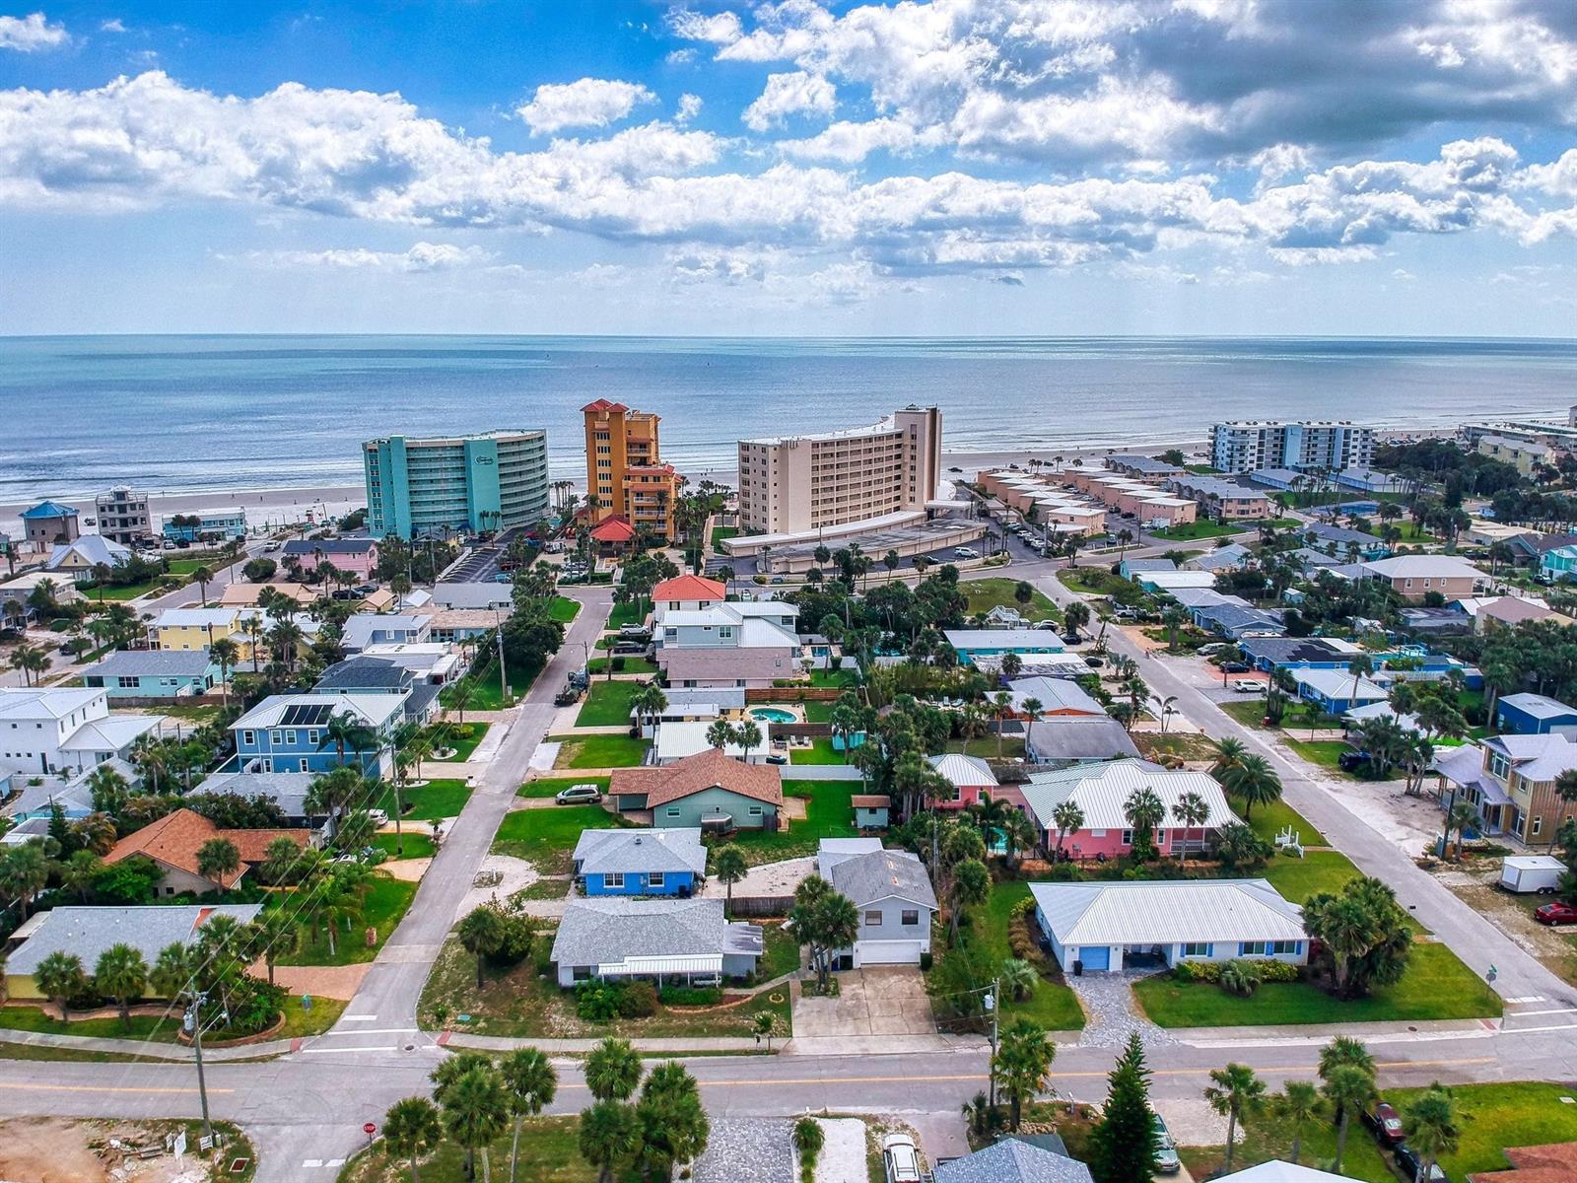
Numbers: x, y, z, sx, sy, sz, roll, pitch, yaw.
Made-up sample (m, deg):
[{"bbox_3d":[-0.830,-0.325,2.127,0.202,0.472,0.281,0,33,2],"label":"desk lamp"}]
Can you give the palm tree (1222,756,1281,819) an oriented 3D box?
[{"bbox_3d":[48.858,20.960,120.278,6.230,6.690,6.230,0,13,0],"label":"palm tree"}]

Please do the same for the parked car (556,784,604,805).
[{"bbox_3d":[-23.017,22.220,125.491,4.850,1.760,1.920,-1,13,-5],"label":"parked car"}]

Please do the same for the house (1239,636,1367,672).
[{"bbox_3d":[80.079,9.548,178.350,15.500,4.400,13.200,0,13,-2],"label":"house"}]

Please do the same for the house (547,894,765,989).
[{"bbox_3d":[-10.376,28.332,93.553,16.300,4.100,9.800,0,13,-2],"label":"house"}]

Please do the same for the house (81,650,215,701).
[{"bbox_3d":[-93.100,11.840,170.280,18.200,5.300,11.200,0,13,-2],"label":"house"}]

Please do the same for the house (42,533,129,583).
[{"bbox_3d":[-148.584,-7.578,242.459,14.500,8.300,12.500,0,13,-2],"label":"house"}]

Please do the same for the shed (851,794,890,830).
[{"bbox_3d":[8.629,22.927,120.009,3.850,2.900,3.100,0,13,-2],"label":"shed"}]

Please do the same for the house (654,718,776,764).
[{"bbox_3d":[-9.241,18.429,138.778,13.300,4.300,11.800,0,13,-2],"label":"house"}]

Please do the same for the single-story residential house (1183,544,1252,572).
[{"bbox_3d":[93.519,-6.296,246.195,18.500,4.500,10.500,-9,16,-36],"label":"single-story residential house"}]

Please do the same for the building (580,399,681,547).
[{"bbox_3d":[-36.572,-29.728,271.192,20.900,32.200,22.000,0,13,0],"label":"building"}]

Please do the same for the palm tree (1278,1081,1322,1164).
[{"bbox_3d":[31.158,32.892,69.750,2.790,5.880,2.790,0,13,0],"label":"palm tree"}]

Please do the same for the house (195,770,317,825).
[{"bbox_3d":[-55.366,21.876,121.538,17.500,4.100,11.400,0,13,-2],"label":"house"}]

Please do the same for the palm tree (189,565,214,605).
[{"bbox_3d":[-107.666,-0.470,209.438,3.600,8.200,3.600,0,13,0],"label":"palm tree"}]

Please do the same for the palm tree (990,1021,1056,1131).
[{"bbox_3d":[15.200,32.010,75.180,4.300,8.200,4.300,0,13,-2],"label":"palm tree"}]

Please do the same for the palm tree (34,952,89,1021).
[{"bbox_3d":[-53.818,29.592,84.575,3.920,5.560,3.920,0,13,0],"label":"palm tree"}]

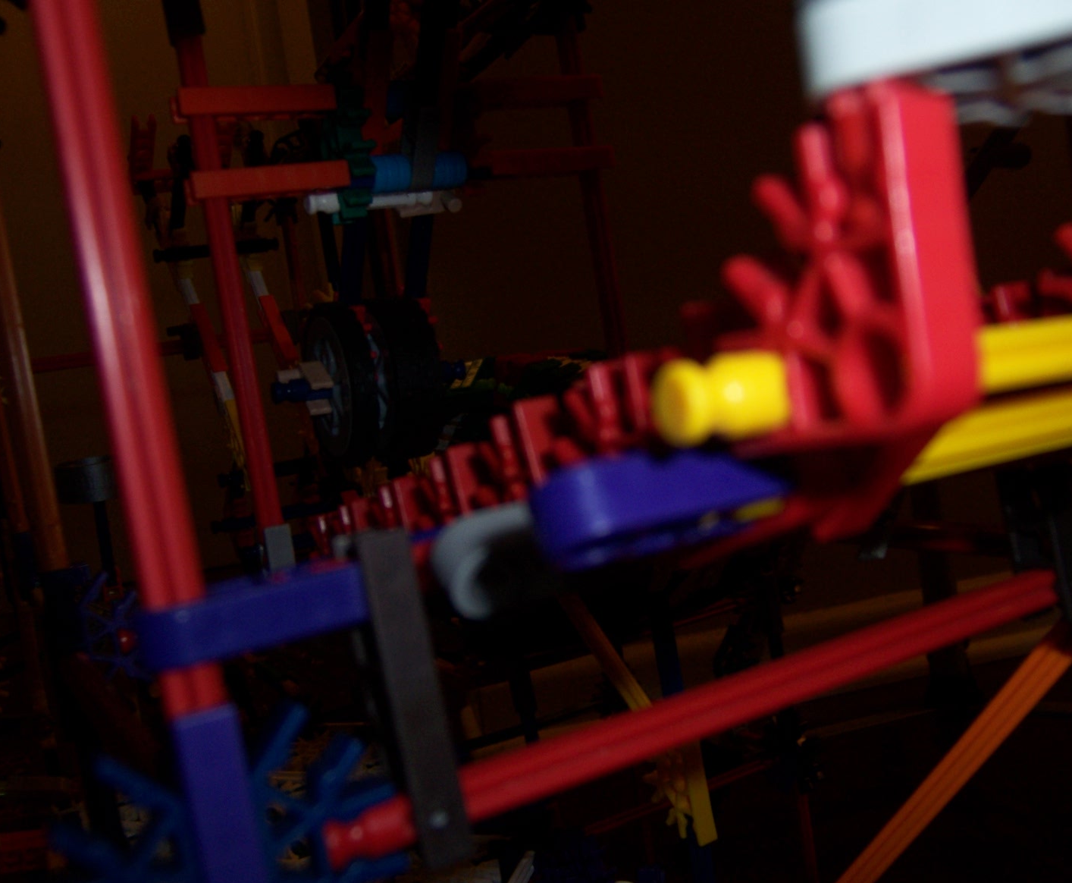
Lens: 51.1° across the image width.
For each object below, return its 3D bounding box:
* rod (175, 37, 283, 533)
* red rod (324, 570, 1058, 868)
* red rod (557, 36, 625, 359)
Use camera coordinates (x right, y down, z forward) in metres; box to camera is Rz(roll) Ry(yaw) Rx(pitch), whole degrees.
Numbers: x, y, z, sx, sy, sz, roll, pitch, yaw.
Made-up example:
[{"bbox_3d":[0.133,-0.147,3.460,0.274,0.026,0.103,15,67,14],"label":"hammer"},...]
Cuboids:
[{"bbox_3d":[-0.070,-0.036,0.258,0.006,0.129,0.006,-10,1,-30],"label":"rod"},{"bbox_3d":[0.035,0.029,0.141,0.129,0.006,0.006,-11,1,-30],"label":"red rod"},{"bbox_3d":[0.017,-0.053,0.298,0.006,0.129,0.006,-10,1,-30],"label":"red rod"}]

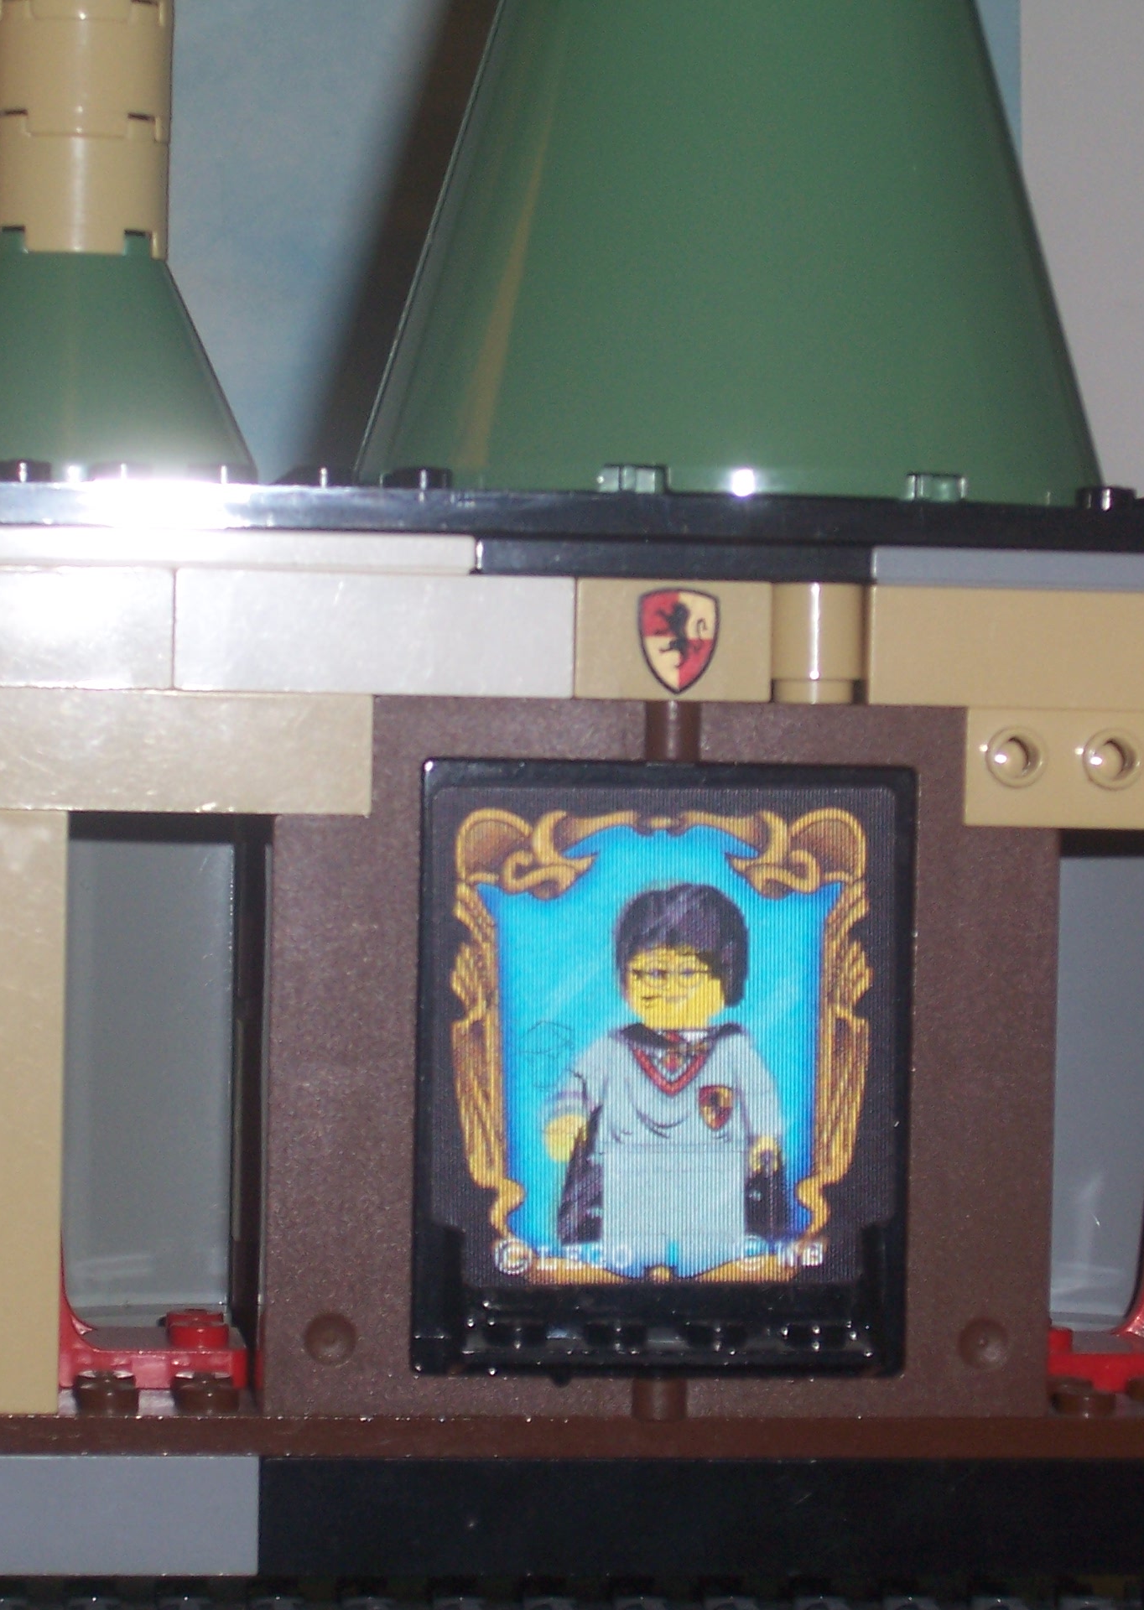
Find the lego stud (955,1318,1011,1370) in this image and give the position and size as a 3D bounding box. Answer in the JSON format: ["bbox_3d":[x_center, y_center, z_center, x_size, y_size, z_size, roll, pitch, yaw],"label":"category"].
[{"bbox_3d":[0.033,0.044,0.413,0.004,0.004,0.001,1,1,-7],"label":"lego stud"}]

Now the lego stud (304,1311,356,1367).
[{"bbox_3d":[-0.019,0.043,0.407,0.004,0.004,0.001,1,1,-7],"label":"lego stud"}]

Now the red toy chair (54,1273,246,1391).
[{"bbox_3d":[-0.037,0.038,0.428,0.018,0.019,0.016,1,1,-7],"label":"red toy chair"}]

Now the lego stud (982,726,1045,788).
[{"bbox_3d":[0.036,-0.004,0.412,0.005,0.005,0.002,1,1,-7],"label":"lego stud"}]

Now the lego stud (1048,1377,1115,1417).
[{"bbox_3d":[0.042,0.049,0.419,0.005,0.002,0.005,1,1,-7],"label":"lego stud"}]

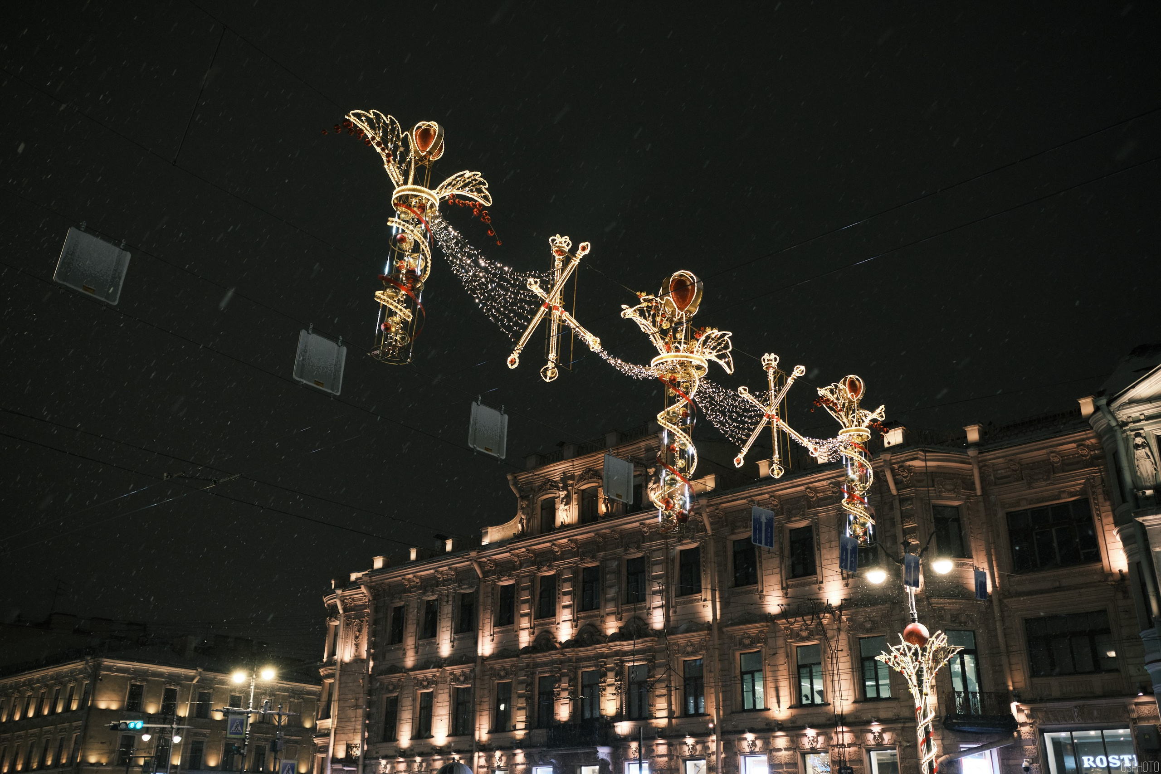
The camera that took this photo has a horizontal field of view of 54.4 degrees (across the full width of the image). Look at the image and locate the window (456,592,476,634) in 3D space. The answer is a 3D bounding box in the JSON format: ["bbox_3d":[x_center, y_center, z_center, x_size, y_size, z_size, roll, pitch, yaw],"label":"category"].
[{"bbox_3d":[-5.323,10.594,52.965,1.027,1.834,0.200,-18,-29,38],"label":"window"}]

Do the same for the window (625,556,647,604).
[{"bbox_3d":[2.320,7.938,46.416,1.027,1.834,0.200,-18,-29,38],"label":"window"}]

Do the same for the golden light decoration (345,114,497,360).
[{"bbox_3d":[-2.404,-2.211,16.424,1.000,3.990,2.817,-19,-29,39],"label":"golden light decoration"}]

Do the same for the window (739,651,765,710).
[{"bbox_3d":[6.216,10.619,40.717,1.000,2.046,0.200,-19,-29,39],"label":"window"}]

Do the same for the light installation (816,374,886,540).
[{"bbox_3d":[6.341,1.628,25.869,1.000,4.058,3.118,-19,-29,39],"label":"light installation"}]

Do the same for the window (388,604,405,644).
[{"bbox_3d":[-9.066,11.797,56.045,1.027,1.834,0.200,-18,-29,38],"label":"window"}]

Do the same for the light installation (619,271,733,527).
[{"bbox_3d":[1.851,0.109,20.849,1.300,5.125,3.451,-19,-29,39],"label":"light installation"}]

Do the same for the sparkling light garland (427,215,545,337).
[{"bbox_3d":[-1.379,-1.588,17.329,0.450,1.400,2.600,-18,-29,38],"label":"sparkling light garland"}]

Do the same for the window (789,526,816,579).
[{"bbox_3d":[8.085,5.947,40.814,1.050,1.841,0.200,-19,-29,39],"label":"window"}]

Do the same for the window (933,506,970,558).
[{"bbox_3d":[12.457,4.885,38.124,1.100,1.841,0.200,6,-23,-13],"label":"window"}]

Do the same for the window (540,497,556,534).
[{"bbox_3d":[-1.468,5.763,50.712,1.002,1.579,0.180,-18,-29,38],"label":"window"}]

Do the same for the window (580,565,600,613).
[{"bbox_3d":[0.437,8.553,47.757,1.077,1.824,0.180,-18,-29,38],"label":"window"}]

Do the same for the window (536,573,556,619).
[{"bbox_3d":[-1.506,9.172,49.336,1.101,1.841,0.180,-18,-29,38],"label":"window"}]

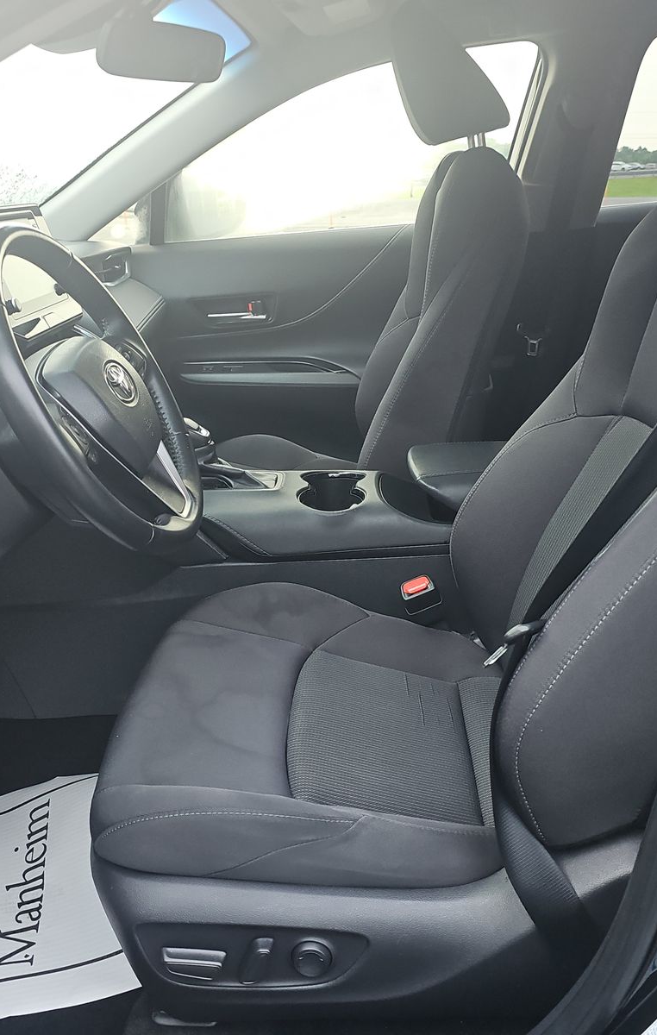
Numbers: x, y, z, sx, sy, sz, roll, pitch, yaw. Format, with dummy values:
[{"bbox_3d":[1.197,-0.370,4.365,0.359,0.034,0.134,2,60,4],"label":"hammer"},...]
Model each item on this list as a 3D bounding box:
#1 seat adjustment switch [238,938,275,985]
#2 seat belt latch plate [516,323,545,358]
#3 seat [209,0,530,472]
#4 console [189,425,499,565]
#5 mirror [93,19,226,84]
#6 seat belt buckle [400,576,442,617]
[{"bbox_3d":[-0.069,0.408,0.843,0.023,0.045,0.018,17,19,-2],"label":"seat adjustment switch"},{"bbox_3d":[0.427,-0.370,1.933,0.060,0.078,0.020,3,22,9],"label":"seat belt latch plate"},{"bbox_3d":[0.032,-0.307,1.651,0.660,1.100,0.530,1,21,4],"label":"seat"},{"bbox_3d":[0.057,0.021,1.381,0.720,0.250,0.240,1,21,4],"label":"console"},{"bbox_3d":[-0.210,-0.590,1.170,0.040,0.066,0.240,14,25,22],"label":"mirror"},{"bbox_3d":[0.133,0.108,1.280,0.050,0.075,0.030,-17,32,15],"label":"seat belt buckle"}]

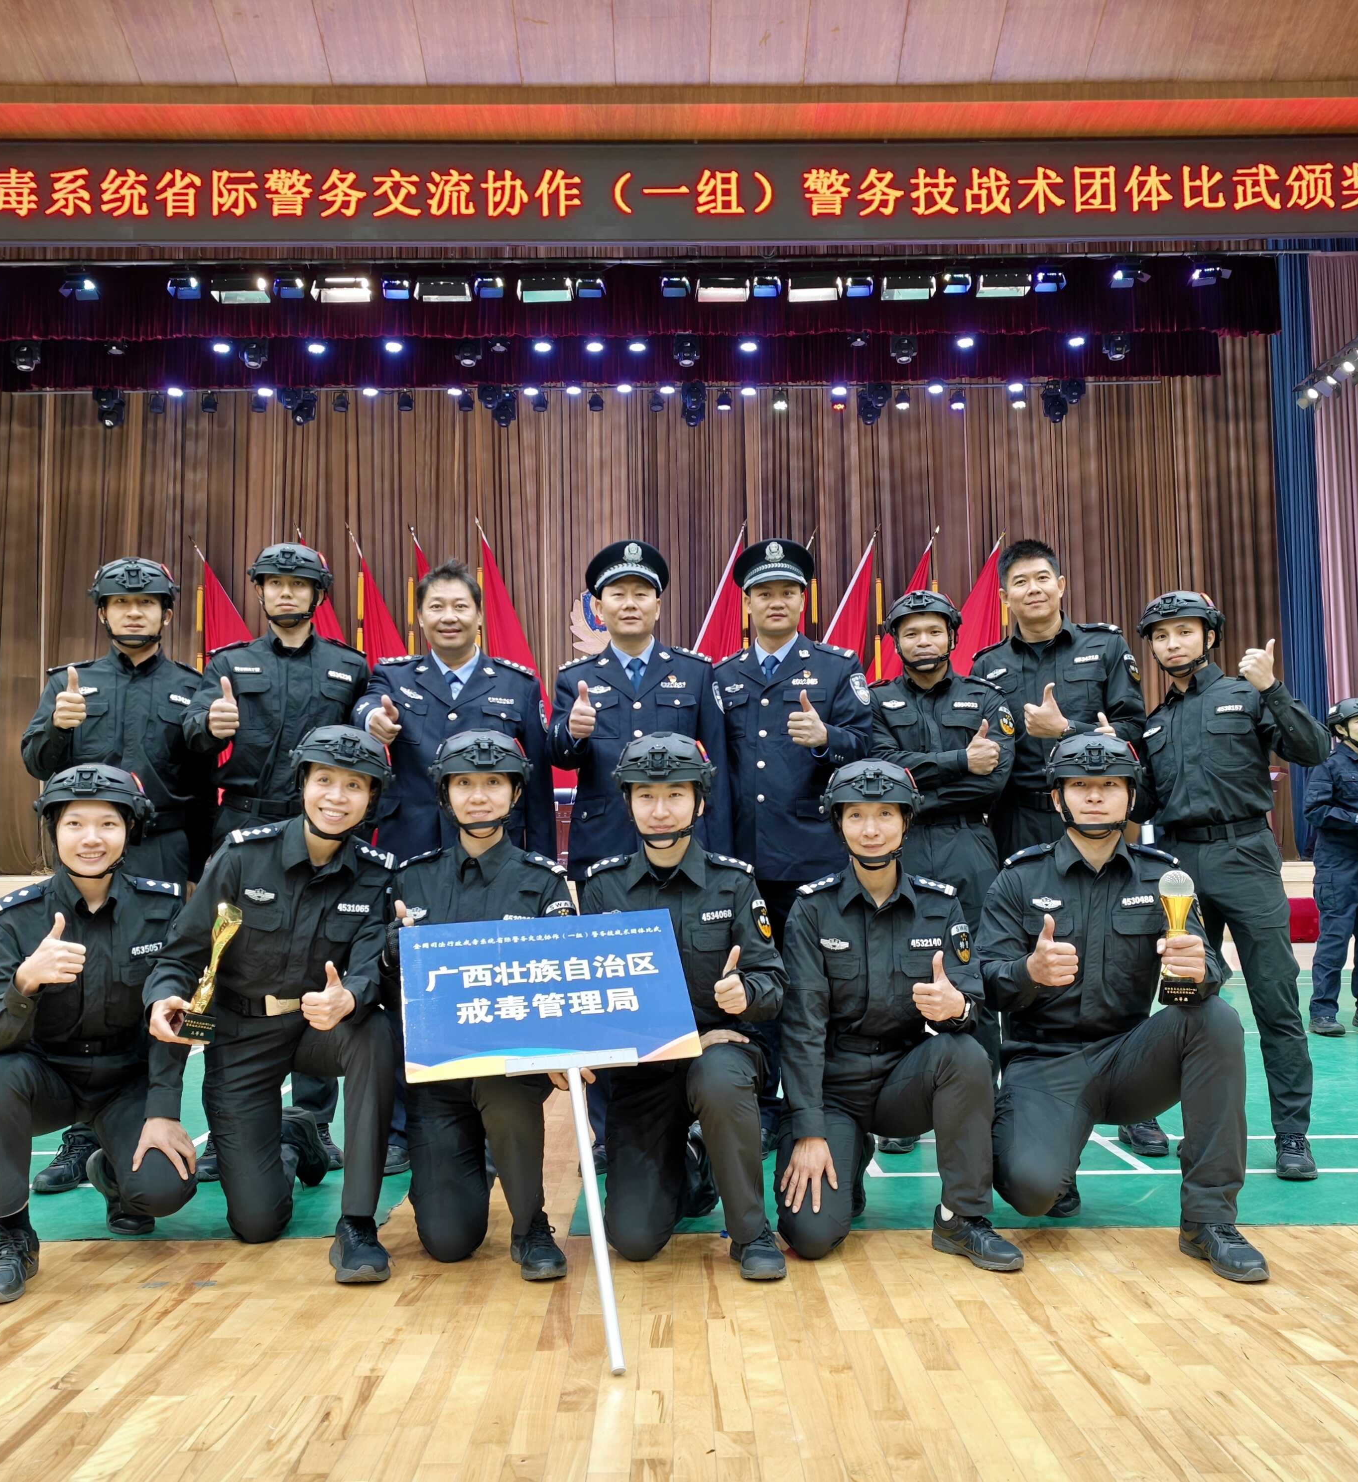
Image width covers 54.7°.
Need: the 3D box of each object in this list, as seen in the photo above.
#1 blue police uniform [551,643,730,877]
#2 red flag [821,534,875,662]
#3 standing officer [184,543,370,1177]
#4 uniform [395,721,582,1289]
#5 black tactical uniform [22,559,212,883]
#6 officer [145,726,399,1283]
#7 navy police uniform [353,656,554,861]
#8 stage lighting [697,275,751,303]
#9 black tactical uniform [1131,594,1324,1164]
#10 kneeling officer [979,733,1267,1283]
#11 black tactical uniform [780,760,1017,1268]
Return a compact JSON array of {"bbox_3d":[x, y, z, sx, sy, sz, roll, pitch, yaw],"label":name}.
[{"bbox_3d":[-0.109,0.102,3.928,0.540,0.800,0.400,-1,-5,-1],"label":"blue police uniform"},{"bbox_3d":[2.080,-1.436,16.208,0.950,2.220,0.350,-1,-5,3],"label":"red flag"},{"bbox_3d":[-1.131,0.314,3.771,0.529,1.806,0.451,1,-6,-14],"label":"standing officer"},{"bbox_3d":[-0.433,0.559,3.030,0.490,1.162,0.647,0,-6,-7],"label":"uniform"},{"bbox_3d":[-1.554,0.341,3.730,0.529,1.753,0.421,1,-6,-19],"label":"black tactical uniform"},{"bbox_3d":[-0.910,0.566,3.117,0.588,1.176,0.784,1,-6,-11],"label":"officer"},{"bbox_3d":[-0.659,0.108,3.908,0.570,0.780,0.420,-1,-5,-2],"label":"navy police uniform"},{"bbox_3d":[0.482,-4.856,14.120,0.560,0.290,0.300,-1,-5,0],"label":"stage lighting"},{"bbox_3d":[1.574,0.374,3.821,0.588,1.641,0.510,-3,-6,20],"label":"black tactical uniform"},{"bbox_3d":[0.998,0.567,3.109,0.620,1.170,0.700,-2,-5,9],"label":"kneeling officer"},{"bbox_3d":[0.479,0.592,3.045,0.559,1.081,0.627,0,-5,-3],"label":"black tactical uniform"}]

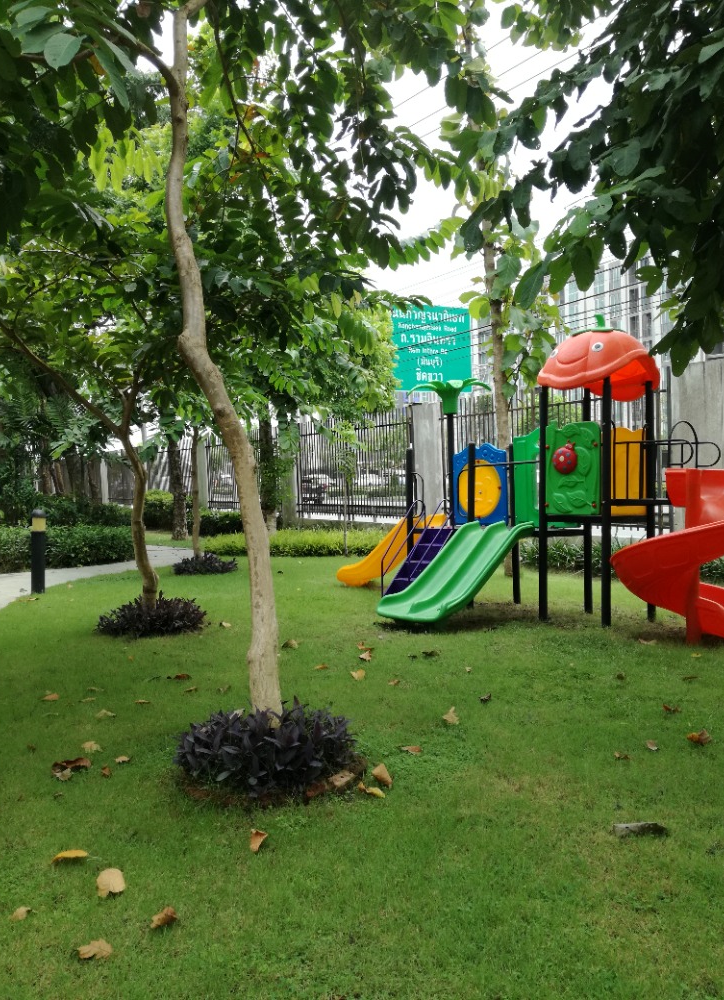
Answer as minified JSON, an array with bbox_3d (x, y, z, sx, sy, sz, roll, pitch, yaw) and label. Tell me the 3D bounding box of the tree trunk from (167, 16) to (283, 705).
[{"bbox_3d":[-0.710,-0.649,4.000,0.600,3.800,0.420,0,0,0],"label":"tree trunk"}]

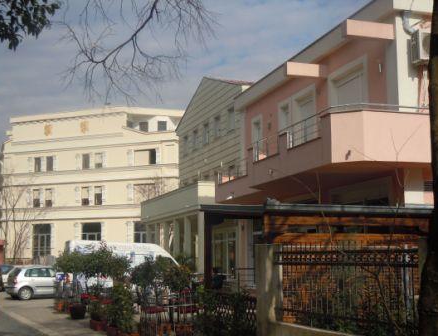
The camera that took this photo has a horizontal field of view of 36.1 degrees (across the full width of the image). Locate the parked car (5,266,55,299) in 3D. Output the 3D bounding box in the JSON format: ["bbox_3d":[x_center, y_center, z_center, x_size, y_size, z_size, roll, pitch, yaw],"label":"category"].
[{"bbox_3d":[-7.685,5.198,30.790,3.900,1.460,1.650,4,-9,-32],"label":"parked car"}]

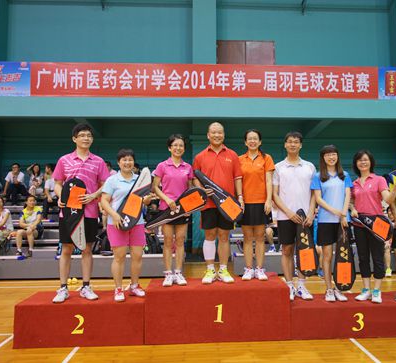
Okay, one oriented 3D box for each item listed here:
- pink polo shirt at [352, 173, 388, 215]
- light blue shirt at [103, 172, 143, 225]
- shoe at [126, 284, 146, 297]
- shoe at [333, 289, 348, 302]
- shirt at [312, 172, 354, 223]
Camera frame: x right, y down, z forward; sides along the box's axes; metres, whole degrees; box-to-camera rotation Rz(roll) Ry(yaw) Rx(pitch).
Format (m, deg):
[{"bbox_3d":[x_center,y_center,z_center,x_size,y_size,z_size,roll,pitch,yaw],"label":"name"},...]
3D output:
[{"bbox_3d":[1.860,0.149,3.910,0.410,0.490,0.270,-2,-4,28],"label":"pink polo shirt"},{"bbox_3d":[-0.755,0.179,3.830,0.460,0.560,0.280,0,-4,-8],"label":"light blue shirt"},{"bbox_3d":[-0.635,1.139,3.800,0.095,0.100,0.255,3,-5,-43],"label":"shoe"},{"bbox_3d":[1.515,1.199,3.854,0.095,0.100,0.255,-1,-4,-1],"label":"shoe"},{"bbox_3d":[1.437,0.172,3.890,0.430,0.550,0.260,-2,-4,19],"label":"shirt"}]

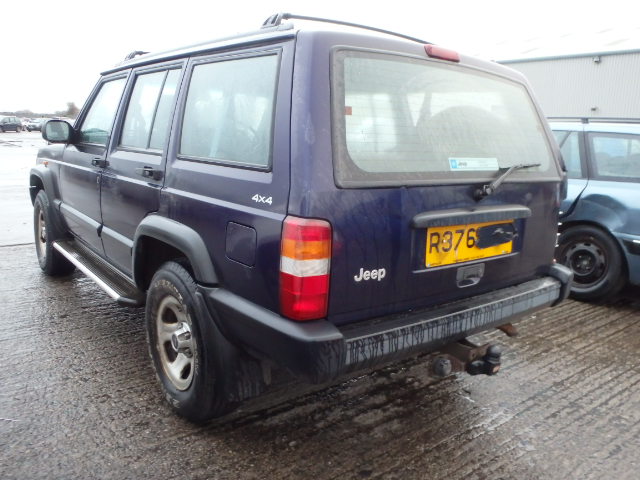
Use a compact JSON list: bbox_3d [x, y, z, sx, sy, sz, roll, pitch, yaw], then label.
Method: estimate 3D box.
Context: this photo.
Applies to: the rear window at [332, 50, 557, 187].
[{"bbox_3d":[0.531,-0.443,1.996,1.330,0.450,0.060,-6,-9,-38],"label":"rear window"}]

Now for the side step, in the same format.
[{"bbox_3d":[-1.326,0.168,3.116,0.190,0.070,1.480,-6,15,-38],"label":"side step"}]

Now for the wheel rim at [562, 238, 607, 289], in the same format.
[{"bbox_3d":[2.176,0.188,4.198,0.140,0.390,0.390,-5,14,-35],"label":"wheel rim"}]

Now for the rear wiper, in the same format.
[{"bbox_3d":[0.771,-0.243,2.084,0.490,0.140,0.085,-6,1,-38],"label":"rear wiper"}]

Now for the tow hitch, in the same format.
[{"bbox_3d":[0.516,0.423,1.927,0.350,0.150,0.220,-6,15,-38],"label":"tow hitch"}]

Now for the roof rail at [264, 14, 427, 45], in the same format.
[{"bbox_3d":[0.266,-0.876,2.271,1.200,0.100,0.070,-6,15,-38],"label":"roof rail"}]

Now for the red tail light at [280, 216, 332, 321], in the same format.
[{"bbox_3d":[-0.041,0.084,1.540,0.130,0.305,0.090,-6,15,-38],"label":"red tail light"}]

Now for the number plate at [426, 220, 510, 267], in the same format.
[{"bbox_3d":[0.583,0.005,1.991,0.540,0.150,0.015,-6,11,-38],"label":"number plate"}]

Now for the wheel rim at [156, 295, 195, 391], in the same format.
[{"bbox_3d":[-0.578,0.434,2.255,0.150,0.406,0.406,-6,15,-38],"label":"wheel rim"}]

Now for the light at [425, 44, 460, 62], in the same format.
[{"bbox_3d":[0.482,-0.723,2.018,0.180,0.048,0.055,-6,15,-38],"label":"light"}]

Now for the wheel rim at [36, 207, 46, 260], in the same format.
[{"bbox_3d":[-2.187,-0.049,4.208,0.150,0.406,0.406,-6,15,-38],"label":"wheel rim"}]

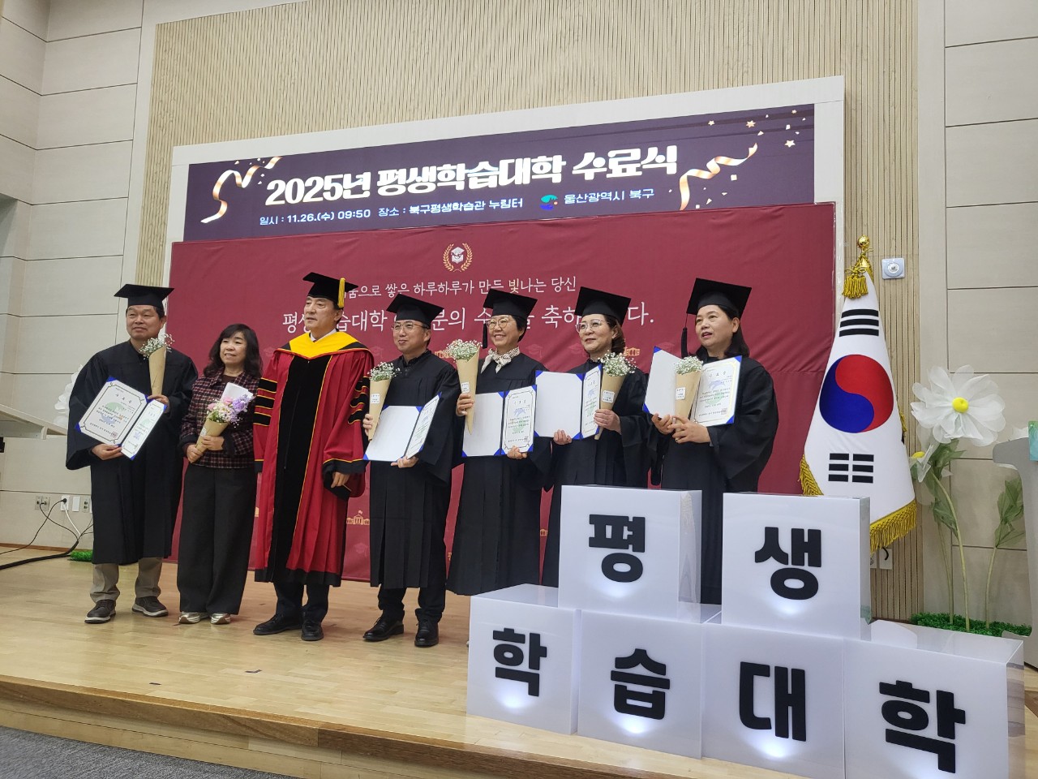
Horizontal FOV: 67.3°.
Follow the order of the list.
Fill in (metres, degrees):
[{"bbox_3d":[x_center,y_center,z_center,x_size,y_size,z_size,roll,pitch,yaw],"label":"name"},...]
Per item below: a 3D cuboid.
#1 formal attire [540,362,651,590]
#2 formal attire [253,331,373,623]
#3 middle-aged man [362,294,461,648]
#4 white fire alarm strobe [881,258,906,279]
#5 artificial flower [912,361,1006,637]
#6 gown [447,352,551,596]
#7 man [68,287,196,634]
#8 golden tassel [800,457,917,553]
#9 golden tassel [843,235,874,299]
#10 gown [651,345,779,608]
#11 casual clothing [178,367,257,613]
[{"bbox_3d":[0.367,0.413,3.655,0.540,1.126,0.430,1,-5,15],"label":"formal attire"},{"bbox_3d":[-1.057,0.353,4.030,0.580,1.304,0.410,1,-5,13],"label":"formal attire"},{"bbox_3d":[-0.538,0.361,3.901,0.500,1.712,0.430,1,-5,12],"label":"middle-aged man"},{"bbox_3d":[2.295,-0.741,4.779,0.123,0.123,0.045,0,-5,17],"label":"white fire alarm strobe"},{"bbox_3d":[2.391,0.587,4.245,0.520,1.440,0.380,0,-5,17],"label":"artificial flower"},{"bbox_3d":[-0.105,0.403,3.803,0.530,1.181,0.430,1,-5,10],"label":"gown"},{"bbox_3d":[-2.072,0.302,4.198,0.600,1.774,0.460,3,-5,-14],"label":"man"},{"bbox_3d":[2.002,0.701,4.600,0.640,0.580,0.280,0,-5,19],"label":"golden tassel"},{"bbox_3d":[1.913,-0.693,4.395,0.180,0.370,0.110,0,-5,17],"label":"golden tassel"},{"bbox_3d":[0.877,0.419,3.442,0.560,1.189,0.440,-2,-7,40],"label":"gown"},{"bbox_3d":[-1.598,0.541,4.147,0.420,1.282,0.320,2,-5,3],"label":"casual clothing"}]

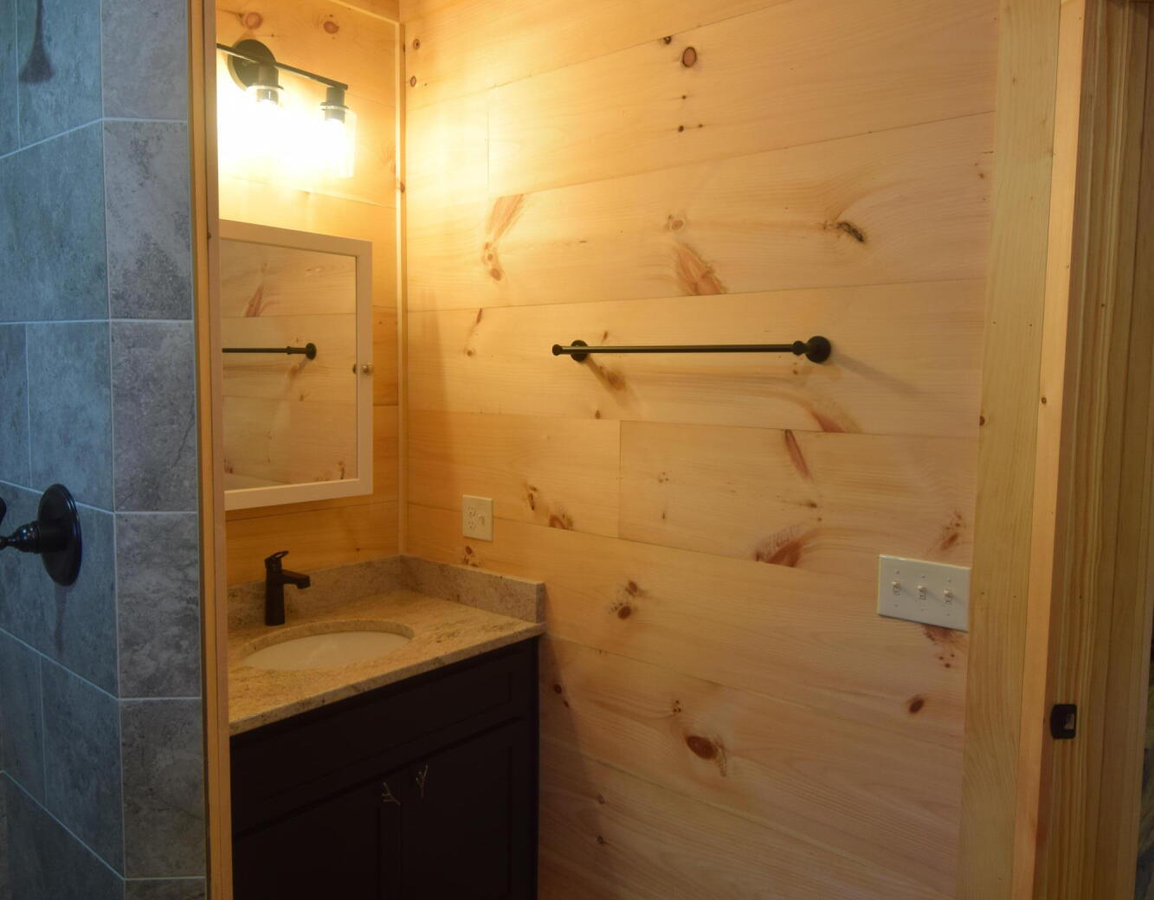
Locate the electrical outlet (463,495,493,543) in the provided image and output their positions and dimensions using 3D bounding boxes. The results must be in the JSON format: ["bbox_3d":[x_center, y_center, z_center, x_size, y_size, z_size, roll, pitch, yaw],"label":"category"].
[{"bbox_3d":[-0.264,0.183,2.316,0.117,0.114,0.011,5,6,40],"label":"electrical outlet"}]

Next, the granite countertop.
[{"bbox_3d":[-0.589,0.413,2.022,0.571,0.126,0.903,5,6,40],"label":"granite countertop"}]

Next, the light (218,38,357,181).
[{"bbox_3d":[-0.737,-0.835,2.054,0.142,0.290,0.472,5,6,40],"label":"light"}]

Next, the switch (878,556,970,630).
[{"bbox_3d":[0.624,0.259,1.563,0.162,0.114,0.016,5,6,40],"label":"switch"}]

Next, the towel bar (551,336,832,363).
[{"bbox_3d":[0.206,-0.212,1.832,0.658,0.054,0.093,5,6,40],"label":"towel bar"}]

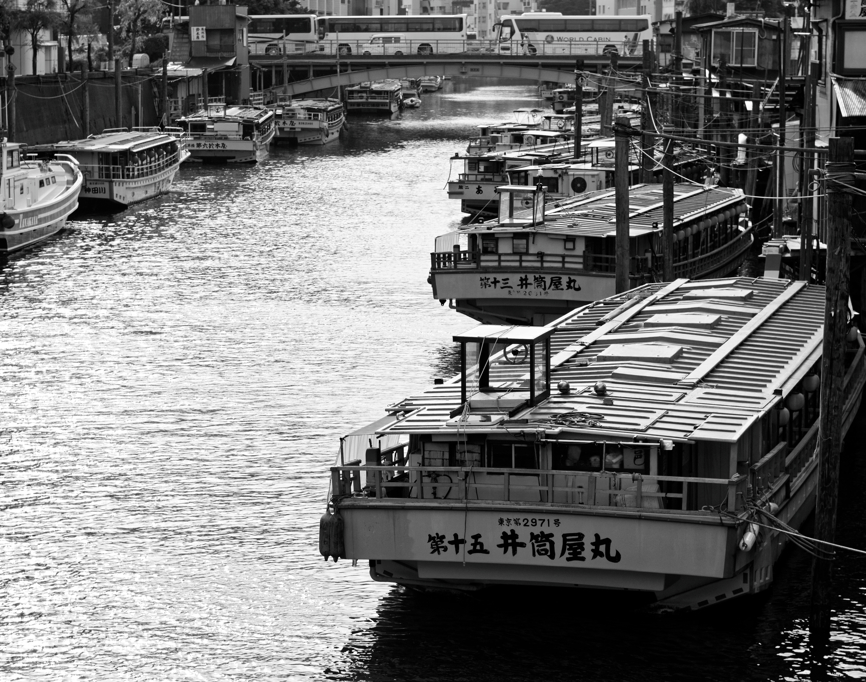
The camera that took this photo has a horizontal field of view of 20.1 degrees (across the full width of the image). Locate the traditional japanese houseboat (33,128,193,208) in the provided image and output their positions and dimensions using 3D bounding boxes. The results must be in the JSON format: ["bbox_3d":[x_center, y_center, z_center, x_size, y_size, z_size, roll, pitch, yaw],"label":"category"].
[{"bbox_3d":[-13.966,-7.925,108.049,4.400,2.700,19.500,1,7,5],"label":"traditional japanese houseboat"}]

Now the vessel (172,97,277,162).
[{"bbox_3d":[-11.742,-12.129,139.583,4.500,3.100,18.000,0,7,-1],"label":"vessel"}]

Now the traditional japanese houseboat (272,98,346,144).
[{"bbox_3d":[-8.310,-14.566,159.172,4.300,3.000,15.500,0,7,3],"label":"traditional japanese houseboat"}]

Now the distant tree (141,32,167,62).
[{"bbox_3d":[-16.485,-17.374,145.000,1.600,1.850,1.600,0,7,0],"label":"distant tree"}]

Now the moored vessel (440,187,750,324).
[{"bbox_3d":[5.304,-2.902,64.999,4.800,3.300,20.000,2,7,17],"label":"moored vessel"}]

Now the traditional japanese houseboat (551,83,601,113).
[{"bbox_3d":[12.965,-21.247,212.976,4.100,2.700,16.000,1,7,6],"label":"traditional japanese houseboat"}]

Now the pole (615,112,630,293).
[{"bbox_3d":[3.904,-2.044,50.576,0.280,5.139,0.280,0,7,0],"label":"pole"}]

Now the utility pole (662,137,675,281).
[{"bbox_3d":[5.790,-2.871,60.117,0.250,4.750,0.250,1,7,0],"label":"utility pole"}]

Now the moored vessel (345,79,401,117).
[{"bbox_3d":[-4.949,-21.365,213.504,4.000,2.800,17.000,0,7,2],"label":"moored vessel"}]

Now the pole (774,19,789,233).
[{"bbox_3d":[10.476,-6.048,73.826,0.200,7.600,0.200,0,7,0],"label":"pole"}]

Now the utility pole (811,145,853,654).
[{"bbox_3d":[4.523,0.520,27.747,0.290,5.655,0.290,1,7,0],"label":"utility pole"}]

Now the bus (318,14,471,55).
[{"bbox_3d":[-3.260,-24.490,196.800,12.000,3.400,2.500,0,7,2],"label":"bus"}]

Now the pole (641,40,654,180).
[{"bbox_3d":[7.299,-6.911,83.797,0.240,6.800,0.240,0,7,0],"label":"pole"}]

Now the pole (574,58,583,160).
[{"bbox_3d":[5.619,-7.900,94.760,0.220,6.000,0.220,1,7,0],"label":"pole"}]

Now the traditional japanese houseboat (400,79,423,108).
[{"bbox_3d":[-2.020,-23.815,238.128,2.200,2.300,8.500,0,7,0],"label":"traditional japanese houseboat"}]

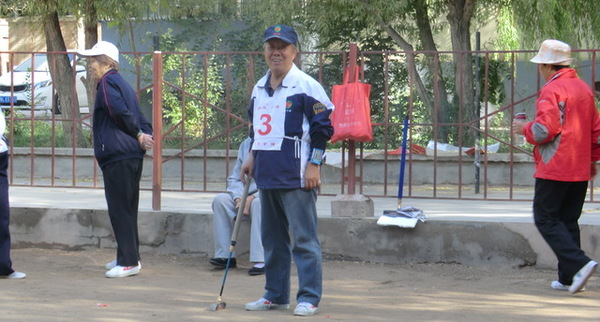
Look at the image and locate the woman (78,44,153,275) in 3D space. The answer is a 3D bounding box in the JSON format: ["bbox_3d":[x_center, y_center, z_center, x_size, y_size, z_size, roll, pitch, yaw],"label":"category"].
[{"bbox_3d":[-1.272,-0.025,14.700,0.500,1.600,0.470,1,3,6],"label":"woman"}]

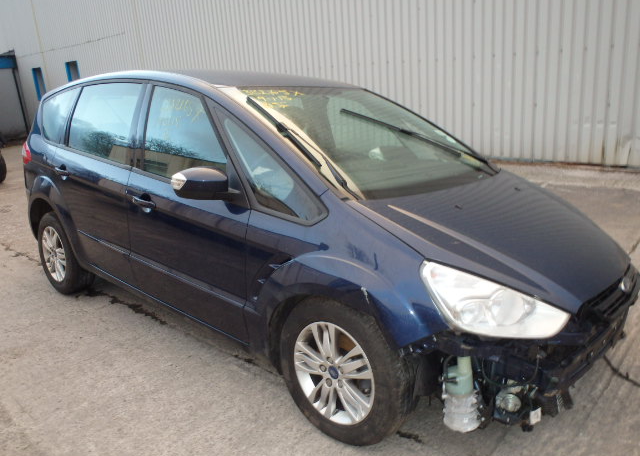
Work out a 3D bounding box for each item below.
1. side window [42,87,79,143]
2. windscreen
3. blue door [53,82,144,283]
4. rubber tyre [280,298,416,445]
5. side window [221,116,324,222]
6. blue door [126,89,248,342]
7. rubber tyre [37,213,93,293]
[{"bbox_3d":[-1.980,-0.850,3.886,0.100,0.420,0.600,13,0,-45],"label":"side window"},{"bbox_3d":[0.250,-0.563,2.985,1.480,0.170,1.200,-14,46,-47],"label":"windscreen"},{"bbox_3d":[-1.485,-0.324,3.524,1.080,1.260,0.260,11,15,41],"label":"blue door"},{"bbox_3d":[0.123,0.595,2.267,0.656,0.656,0.225,11,17,41],"label":"rubber tyre"},{"bbox_3d":[-0.256,-0.286,2.405,0.840,0.470,0.100,10,1,37],"label":"side window"},{"bbox_3d":[-0.684,-0.159,2.827,1.150,1.260,0.260,11,15,41],"label":"blue door"},{"bbox_3d":[-2.001,0.183,4.122,0.656,0.656,0.225,11,17,41],"label":"rubber tyre"}]

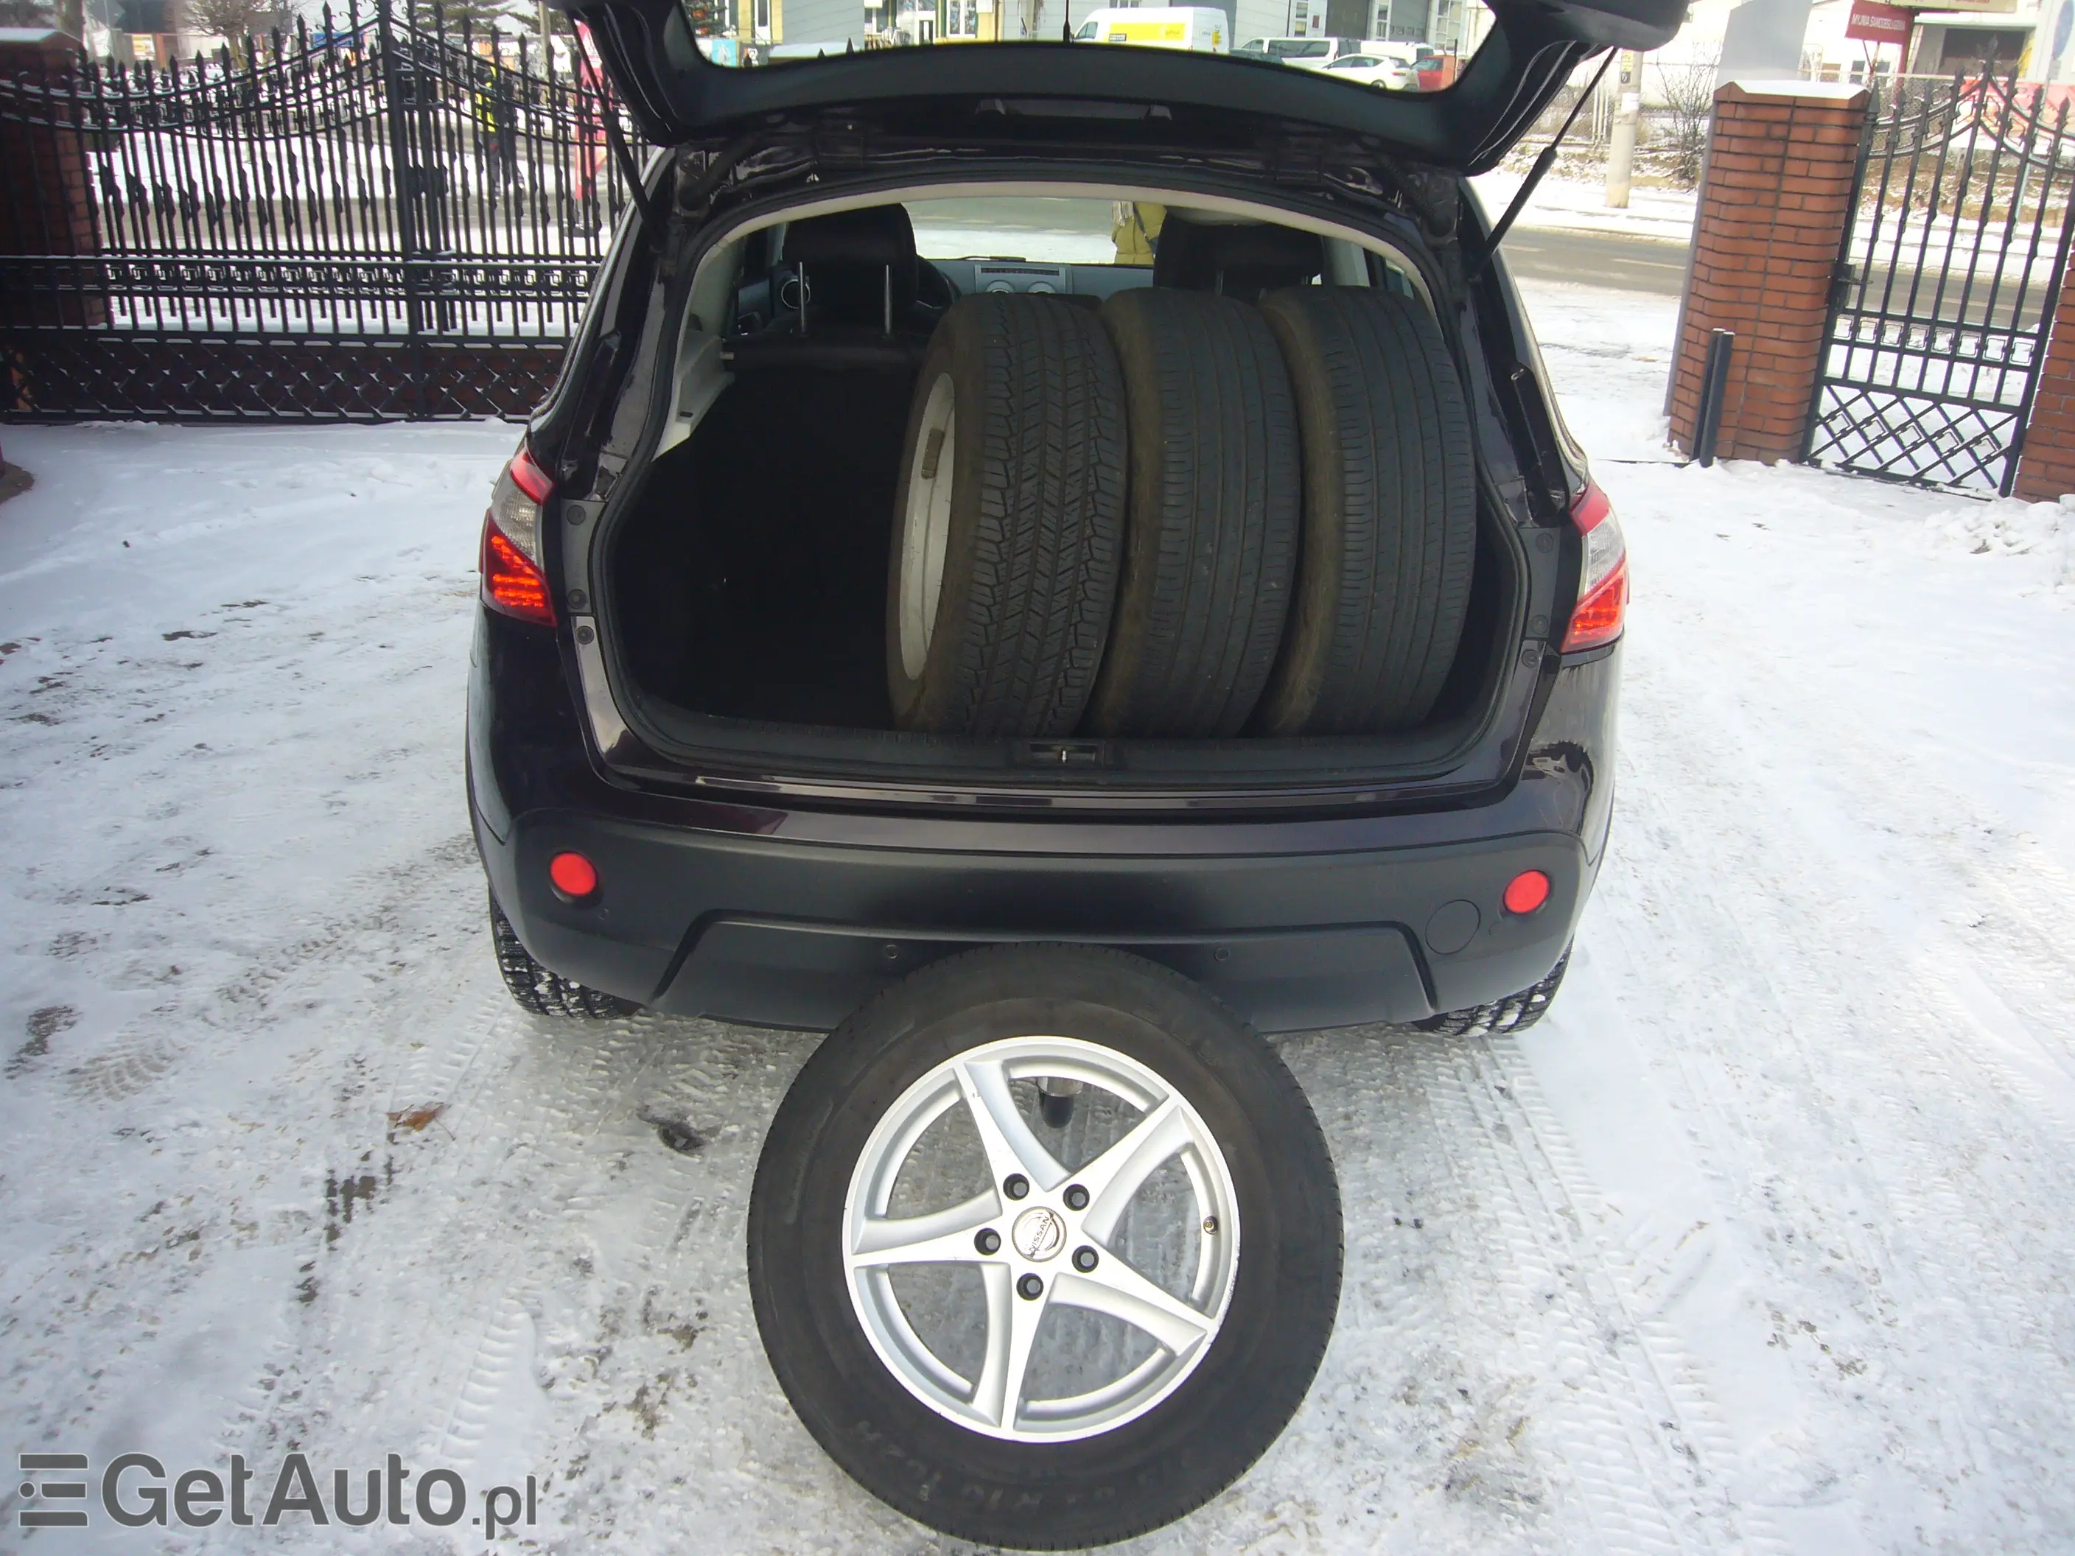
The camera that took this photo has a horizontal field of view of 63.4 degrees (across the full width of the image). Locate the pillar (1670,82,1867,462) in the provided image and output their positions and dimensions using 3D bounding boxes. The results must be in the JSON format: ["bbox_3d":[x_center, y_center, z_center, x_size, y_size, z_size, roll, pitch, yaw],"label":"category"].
[{"bbox_3d":[3.619,-2.489,8.300,0.620,1.740,0.500,16,26,32],"label":"pillar"}]

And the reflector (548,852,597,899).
[{"bbox_3d":[-0.599,0.123,2.175,0.061,0.061,0.016,6,25,11],"label":"reflector"}]

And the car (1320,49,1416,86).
[{"bbox_3d":[11.672,-25.672,61.500,4.250,1.470,1.780,15,26,30],"label":"car"}]

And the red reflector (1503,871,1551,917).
[{"bbox_3d":[0.634,0.146,2.185,0.061,0.061,0.016,-4,25,-13],"label":"red reflector"}]

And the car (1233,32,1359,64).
[{"bbox_3d":[10.072,-28.015,66.000,4.900,1.950,1.920,17,27,33],"label":"car"}]

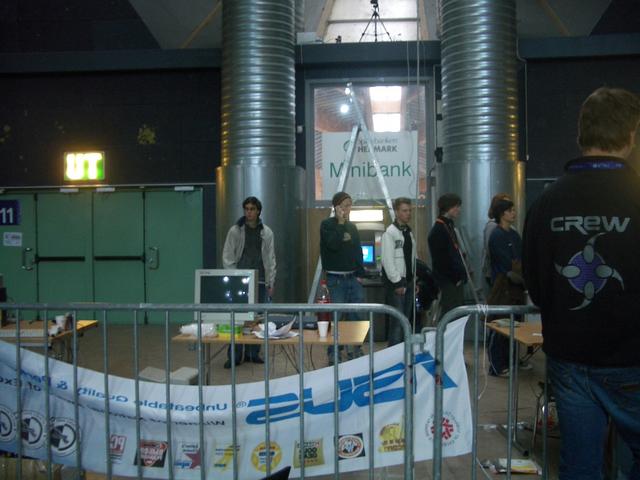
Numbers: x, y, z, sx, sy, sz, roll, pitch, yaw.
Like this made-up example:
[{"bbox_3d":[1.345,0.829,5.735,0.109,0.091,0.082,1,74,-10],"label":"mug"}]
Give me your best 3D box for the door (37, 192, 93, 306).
[{"bbox_3d":[-4.071,0.288,10.350,0.890,2.090,0.070,-1,0,5],"label":"door"}]

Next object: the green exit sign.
[{"bbox_3d":[-3.730,-1.164,10.250,0.650,0.440,0.120,-1,0,5],"label":"green exit sign"}]

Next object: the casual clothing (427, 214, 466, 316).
[{"bbox_3d":[1.375,0.554,6.950,0.360,1.540,0.480,-1,1,18],"label":"casual clothing"}]

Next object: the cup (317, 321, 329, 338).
[{"bbox_3d":[0.022,0.575,4.120,0.076,0.100,0.076,-1,0,0],"label":"cup"}]

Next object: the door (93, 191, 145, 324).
[{"bbox_3d":[-3.135,0.273,10.068,0.830,2.103,0.100,-1,1,4],"label":"door"}]

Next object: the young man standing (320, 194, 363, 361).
[{"bbox_3d":[0.227,0.394,7.001,0.460,1.845,0.360,-1,1,-12],"label":"young man standing"}]

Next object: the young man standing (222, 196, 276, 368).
[{"bbox_3d":[-0.756,0.437,6.875,0.530,1.786,0.360,-1,1,7],"label":"young man standing"}]

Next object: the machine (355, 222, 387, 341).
[{"bbox_3d":[0.579,0.534,8.693,0.600,1.523,0.750,-1,1,4],"label":"machine"}]

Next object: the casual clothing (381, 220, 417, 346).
[{"bbox_3d":[0.849,0.581,6.950,0.330,1.500,0.490,0,1,44],"label":"casual clothing"}]

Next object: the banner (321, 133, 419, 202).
[{"bbox_3d":[0.747,-1.113,9.669,1.430,1.030,0.050,-1,1,4],"label":"banner"}]

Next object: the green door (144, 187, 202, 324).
[{"bbox_3d":[-2.265,0.265,10.004,0.914,2.108,0.100,-1,1,4],"label":"green door"}]

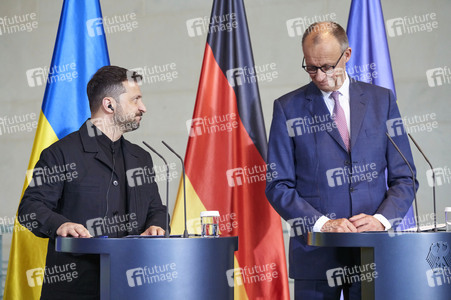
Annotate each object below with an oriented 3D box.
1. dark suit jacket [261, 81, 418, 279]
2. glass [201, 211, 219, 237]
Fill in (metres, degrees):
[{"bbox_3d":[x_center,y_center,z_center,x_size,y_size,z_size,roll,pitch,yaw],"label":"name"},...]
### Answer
[{"bbox_3d":[0.455,0.117,5.150,0.580,0.790,0.400,0,-2,-13],"label":"dark suit jacket"},{"bbox_3d":[-0.057,0.279,4.880,0.071,0.100,0.071,0,-2,0],"label":"glass"}]

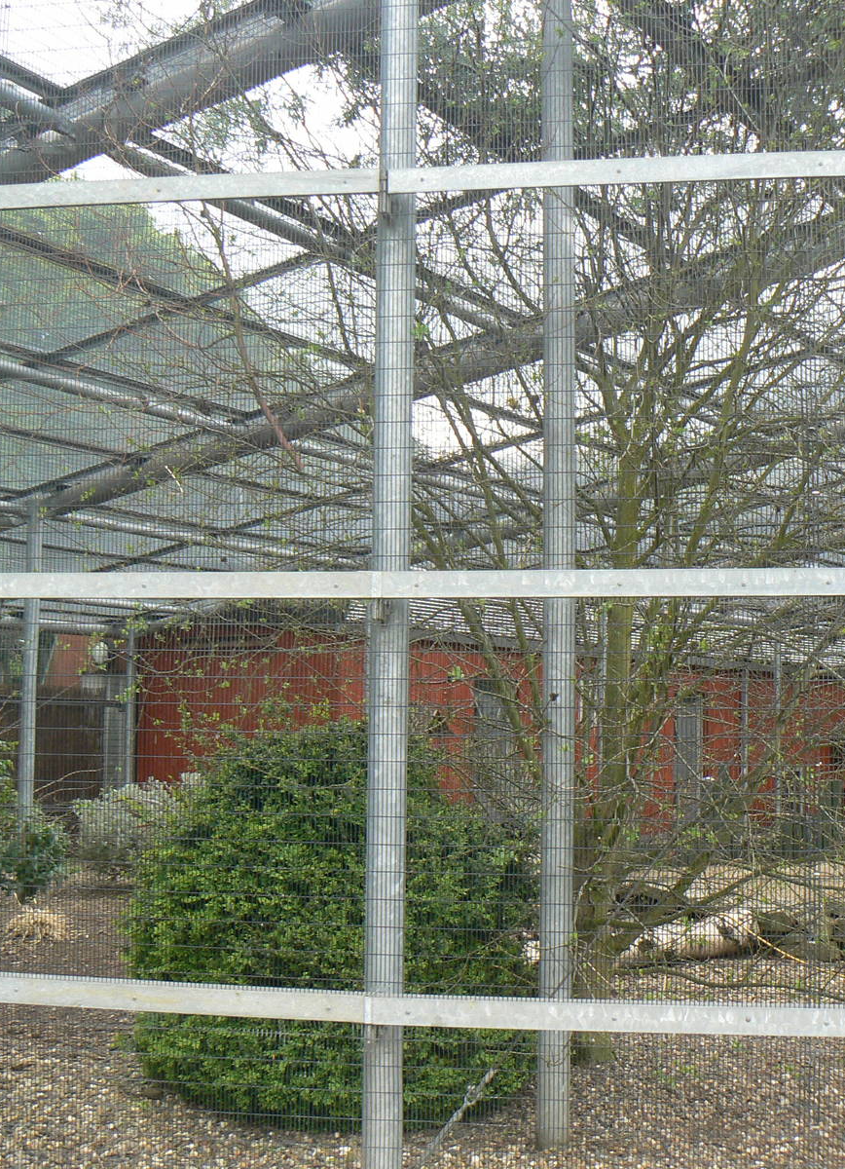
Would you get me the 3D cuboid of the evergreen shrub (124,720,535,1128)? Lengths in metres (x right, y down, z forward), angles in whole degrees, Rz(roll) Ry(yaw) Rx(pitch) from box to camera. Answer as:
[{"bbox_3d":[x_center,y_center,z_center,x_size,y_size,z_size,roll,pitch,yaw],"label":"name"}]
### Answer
[{"bbox_3d":[-0.400,1.359,7.003,1.800,1.550,1.700,1,-5,0],"label":"evergreen shrub"}]

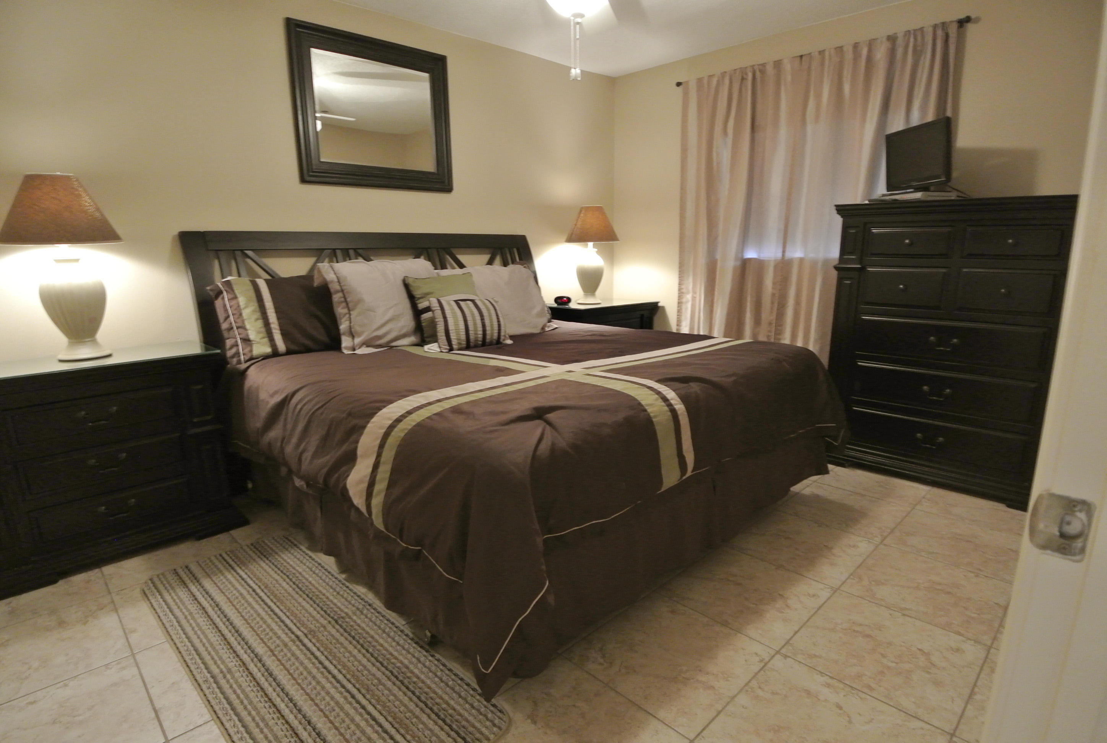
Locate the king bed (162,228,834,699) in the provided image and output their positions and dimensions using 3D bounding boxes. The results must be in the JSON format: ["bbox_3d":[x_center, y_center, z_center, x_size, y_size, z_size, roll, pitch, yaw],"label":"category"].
[{"bbox_3d":[-0.181,-0.061,2.669,2.116,1.190,2.115,-13,18,-42],"label":"king bed"}]

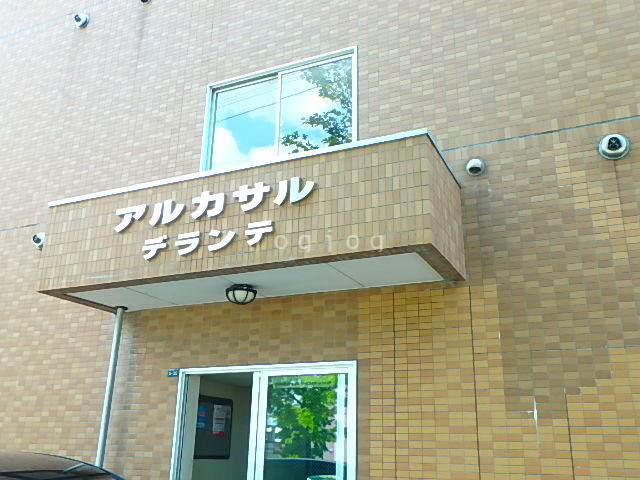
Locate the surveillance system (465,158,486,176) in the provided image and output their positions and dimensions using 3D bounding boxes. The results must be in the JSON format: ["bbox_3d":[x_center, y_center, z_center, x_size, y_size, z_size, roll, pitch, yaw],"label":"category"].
[{"bbox_3d":[1.228,-0.588,4.979,0.152,0.152,0.066,-8,-21,24],"label":"surveillance system"}]

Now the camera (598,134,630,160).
[{"bbox_3d":[2.133,-0.696,4.562,0.205,0.205,0.085,-8,-21,24],"label":"camera"}]

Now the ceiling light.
[{"bbox_3d":[-0.634,0.448,5.057,0.250,0.143,0.250,1,-19,0],"label":"ceiling light"}]

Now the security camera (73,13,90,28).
[{"bbox_3d":[-2.953,-2.732,7.778,0.205,0.205,0.090,-8,-21,24],"label":"security camera"}]

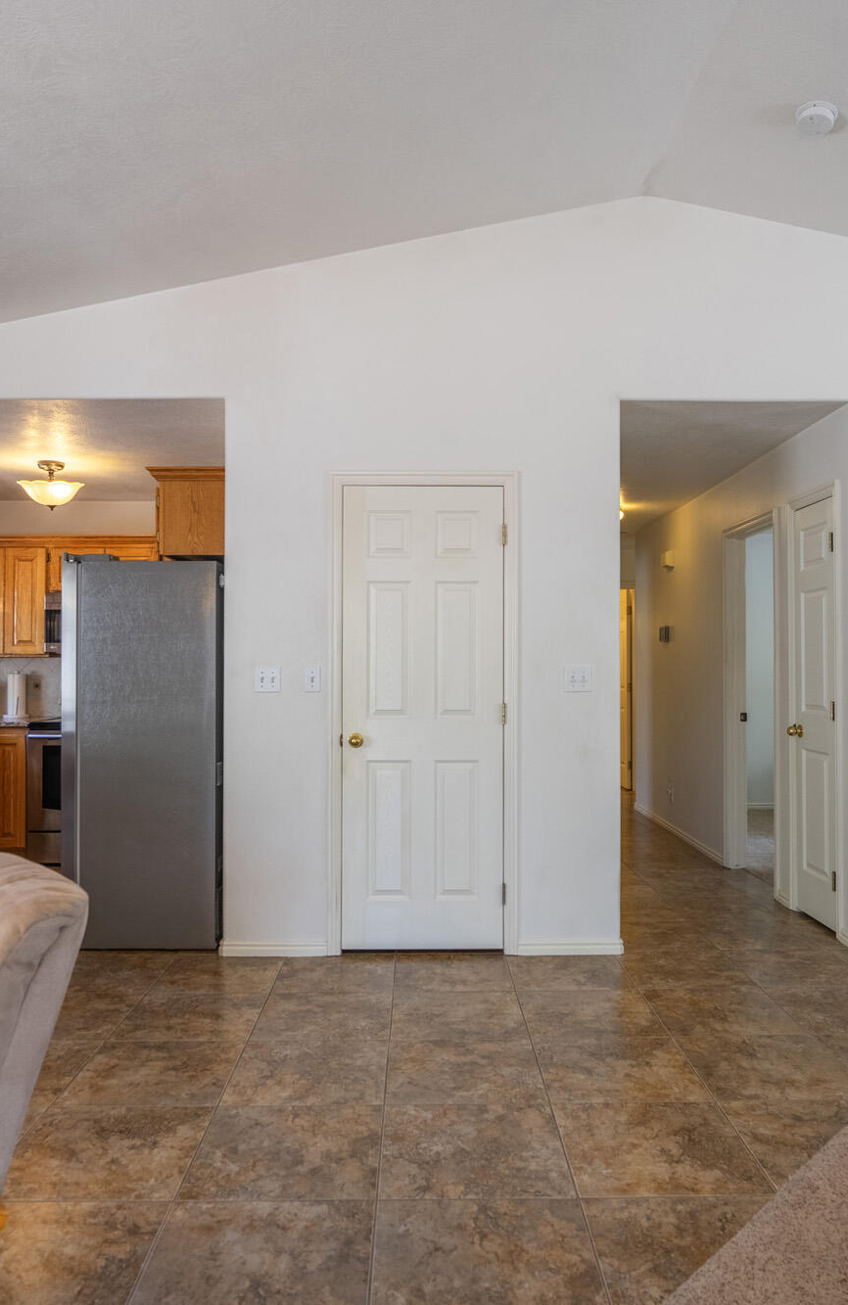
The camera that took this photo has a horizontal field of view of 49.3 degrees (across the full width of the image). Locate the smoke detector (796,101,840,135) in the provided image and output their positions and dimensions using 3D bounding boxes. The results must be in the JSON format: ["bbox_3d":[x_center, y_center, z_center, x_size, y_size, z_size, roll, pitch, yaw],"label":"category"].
[{"bbox_3d":[1.432,-1.934,3.371,0.145,0.045,0.145,11,-1,0],"label":"smoke detector"}]

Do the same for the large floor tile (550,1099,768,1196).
[{"bbox_3d":[0.610,1.309,2.447,0.474,0.012,0.474,0,-1,0],"label":"large floor tile"}]

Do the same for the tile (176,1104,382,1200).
[{"bbox_3d":[-0.344,1.291,2.393,0.471,0.010,0.464,0,-1,0],"label":"tile"}]

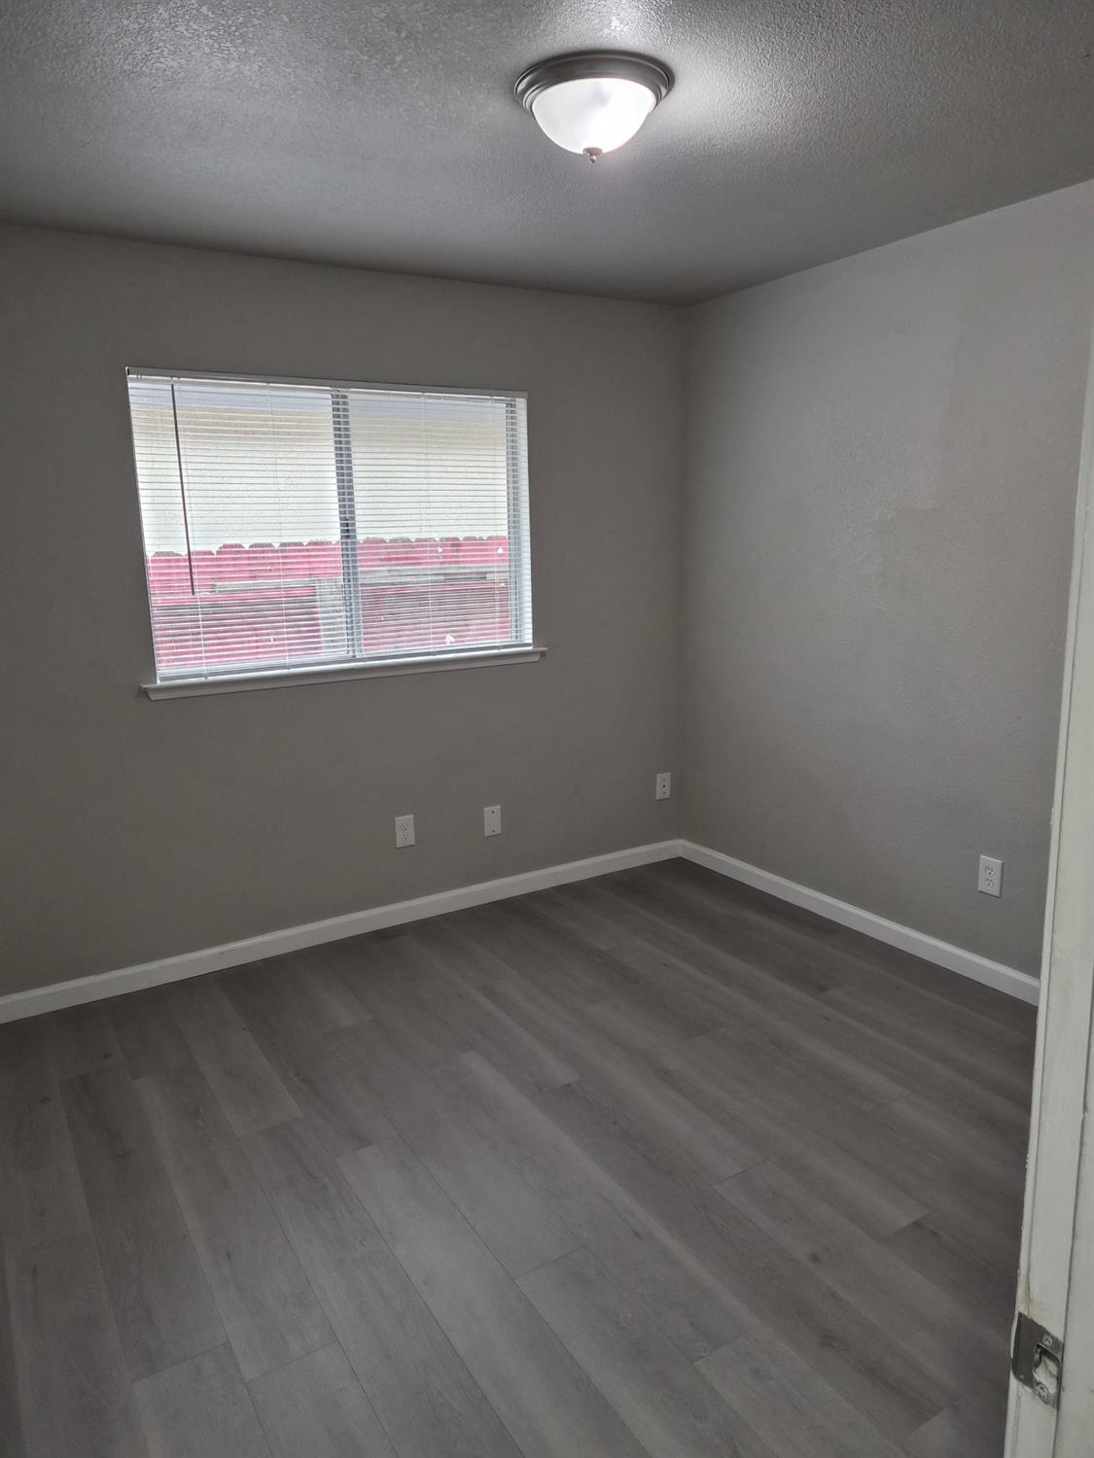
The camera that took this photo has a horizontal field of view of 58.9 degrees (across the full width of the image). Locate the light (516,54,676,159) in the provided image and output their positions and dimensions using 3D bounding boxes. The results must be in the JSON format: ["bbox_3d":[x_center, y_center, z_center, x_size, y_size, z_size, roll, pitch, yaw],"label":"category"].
[{"bbox_3d":[0.100,-1.271,2.034,0.332,0.150,0.332,-1,12,0],"label":"light"}]

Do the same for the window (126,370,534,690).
[{"bbox_3d":[-0.699,-0.736,3.536,1.463,1.002,0.040,-8,14,-31],"label":"window"}]

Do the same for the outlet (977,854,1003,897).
[{"bbox_3d":[1.464,0.489,3.203,0.010,0.121,0.078,-8,14,-31],"label":"outlet"}]

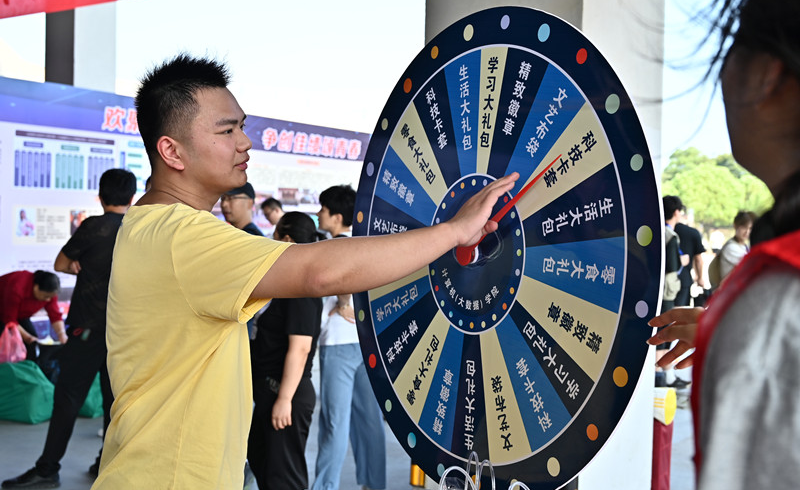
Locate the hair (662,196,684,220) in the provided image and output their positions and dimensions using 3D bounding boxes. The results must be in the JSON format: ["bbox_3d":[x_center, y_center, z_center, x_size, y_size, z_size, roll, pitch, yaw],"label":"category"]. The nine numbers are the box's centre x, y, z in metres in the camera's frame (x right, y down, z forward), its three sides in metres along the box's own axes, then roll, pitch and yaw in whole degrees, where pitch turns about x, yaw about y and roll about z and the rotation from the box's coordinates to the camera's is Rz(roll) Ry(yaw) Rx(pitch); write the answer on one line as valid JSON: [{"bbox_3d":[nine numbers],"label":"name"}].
[{"bbox_3d":[2.525,-0.341,8.200,0.225,0.220,0.180,1,1,-14],"label":"hair"}]

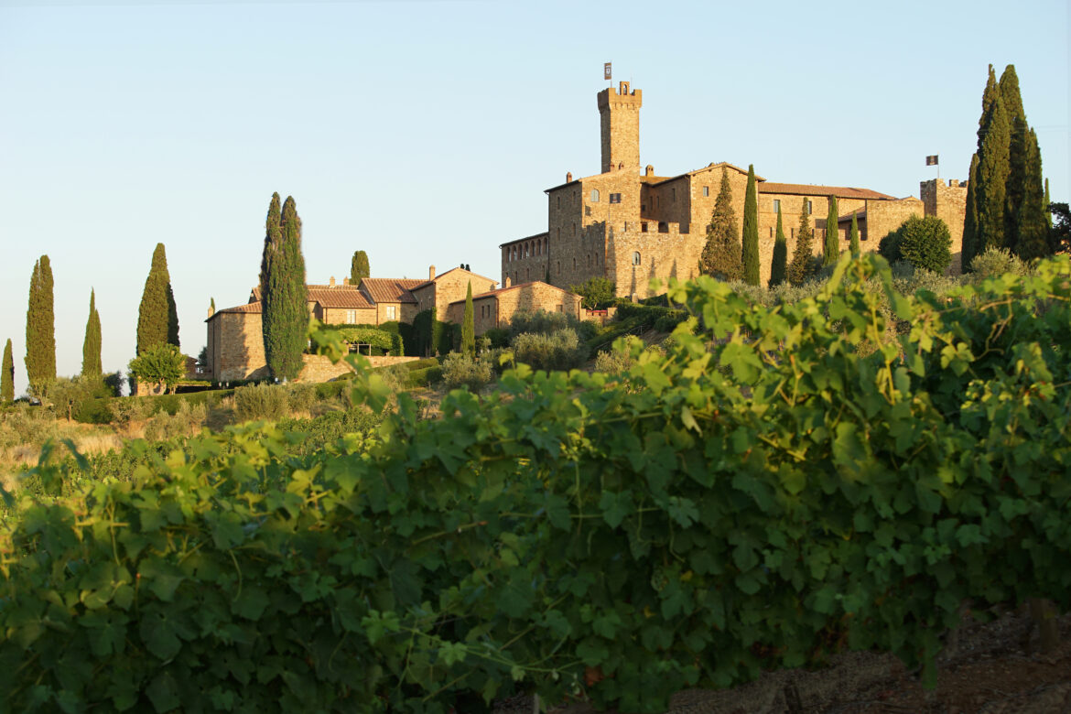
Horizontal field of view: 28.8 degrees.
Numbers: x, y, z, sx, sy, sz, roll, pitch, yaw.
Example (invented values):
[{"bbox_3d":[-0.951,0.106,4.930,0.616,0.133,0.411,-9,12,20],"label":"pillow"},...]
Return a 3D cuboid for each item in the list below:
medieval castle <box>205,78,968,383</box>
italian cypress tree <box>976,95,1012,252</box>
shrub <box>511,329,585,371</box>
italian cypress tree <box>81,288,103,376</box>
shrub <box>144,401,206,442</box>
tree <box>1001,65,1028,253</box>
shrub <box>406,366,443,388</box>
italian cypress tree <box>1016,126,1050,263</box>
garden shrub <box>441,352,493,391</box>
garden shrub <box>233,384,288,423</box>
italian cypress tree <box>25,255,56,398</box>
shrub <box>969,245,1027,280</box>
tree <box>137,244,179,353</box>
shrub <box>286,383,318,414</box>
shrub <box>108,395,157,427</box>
[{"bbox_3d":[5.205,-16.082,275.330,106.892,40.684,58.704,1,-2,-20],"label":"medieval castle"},{"bbox_3d":[56.325,-22.282,256.000,4.276,19.694,4.276,0,-2,0],"label":"italian cypress tree"},{"bbox_3d":[1.590,-0.670,233.000,8.400,5.330,6.600,0,-2,0],"label":"shrub"},{"bbox_3d":[-52.340,-2.380,246.000,2.490,11.790,2.400,0,-2,0],"label":"italian cypress tree"},{"bbox_3d":[-31.829,5.702,184.000,5.662,3.559,4.813,0,-2,0],"label":"shrub"},{"bbox_3d":[59.605,-24.459,260.000,3.658,24.116,3.658,0,-2,0],"label":"tree"},{"bbox_3d":[-12.280,2.250,230.000,4.450,2.480,2.600,0,-2,0],"label":"shrub"},{"bbox_3d":[61.403,-19.940,257.000,4.067,16.495,4.067,0,-2,0],"label":"italian cypress tree"},{"bbox_3d":[-7.390,1.670,224.000,5.810,4.430,5.200,0,-2,0],"label":"garden shrub"},{"bbox_3d":[-26.332,4.352,200.000,5.451,3.693,4.633,0,-2,0],"label":"garden shrub"},{"bbox_3d":[-55.890,-3.310,235.000,3.510,16.430,3.400,0,-2,0],"label":"italian cypress tree"},{"bbox_3d":[58.390,-11.690,262.000,7.260,4.610,5.800,0,-2,0],"label":"shrub"},{"bbox_3d":[-43.830,-4.890,242.000,5.000,16.700,4.600,0,-2,0],"label":"tree"},{"bbox_3d":[-22.688,4.085,202.000,3.019,3.108,3.019,0,-2,0],"label":"shrub"},{"bbox_3d":[-37.481,5.074,194.000,4.605,2.900,4.145,0,-2,0],"label":"shrub"}]

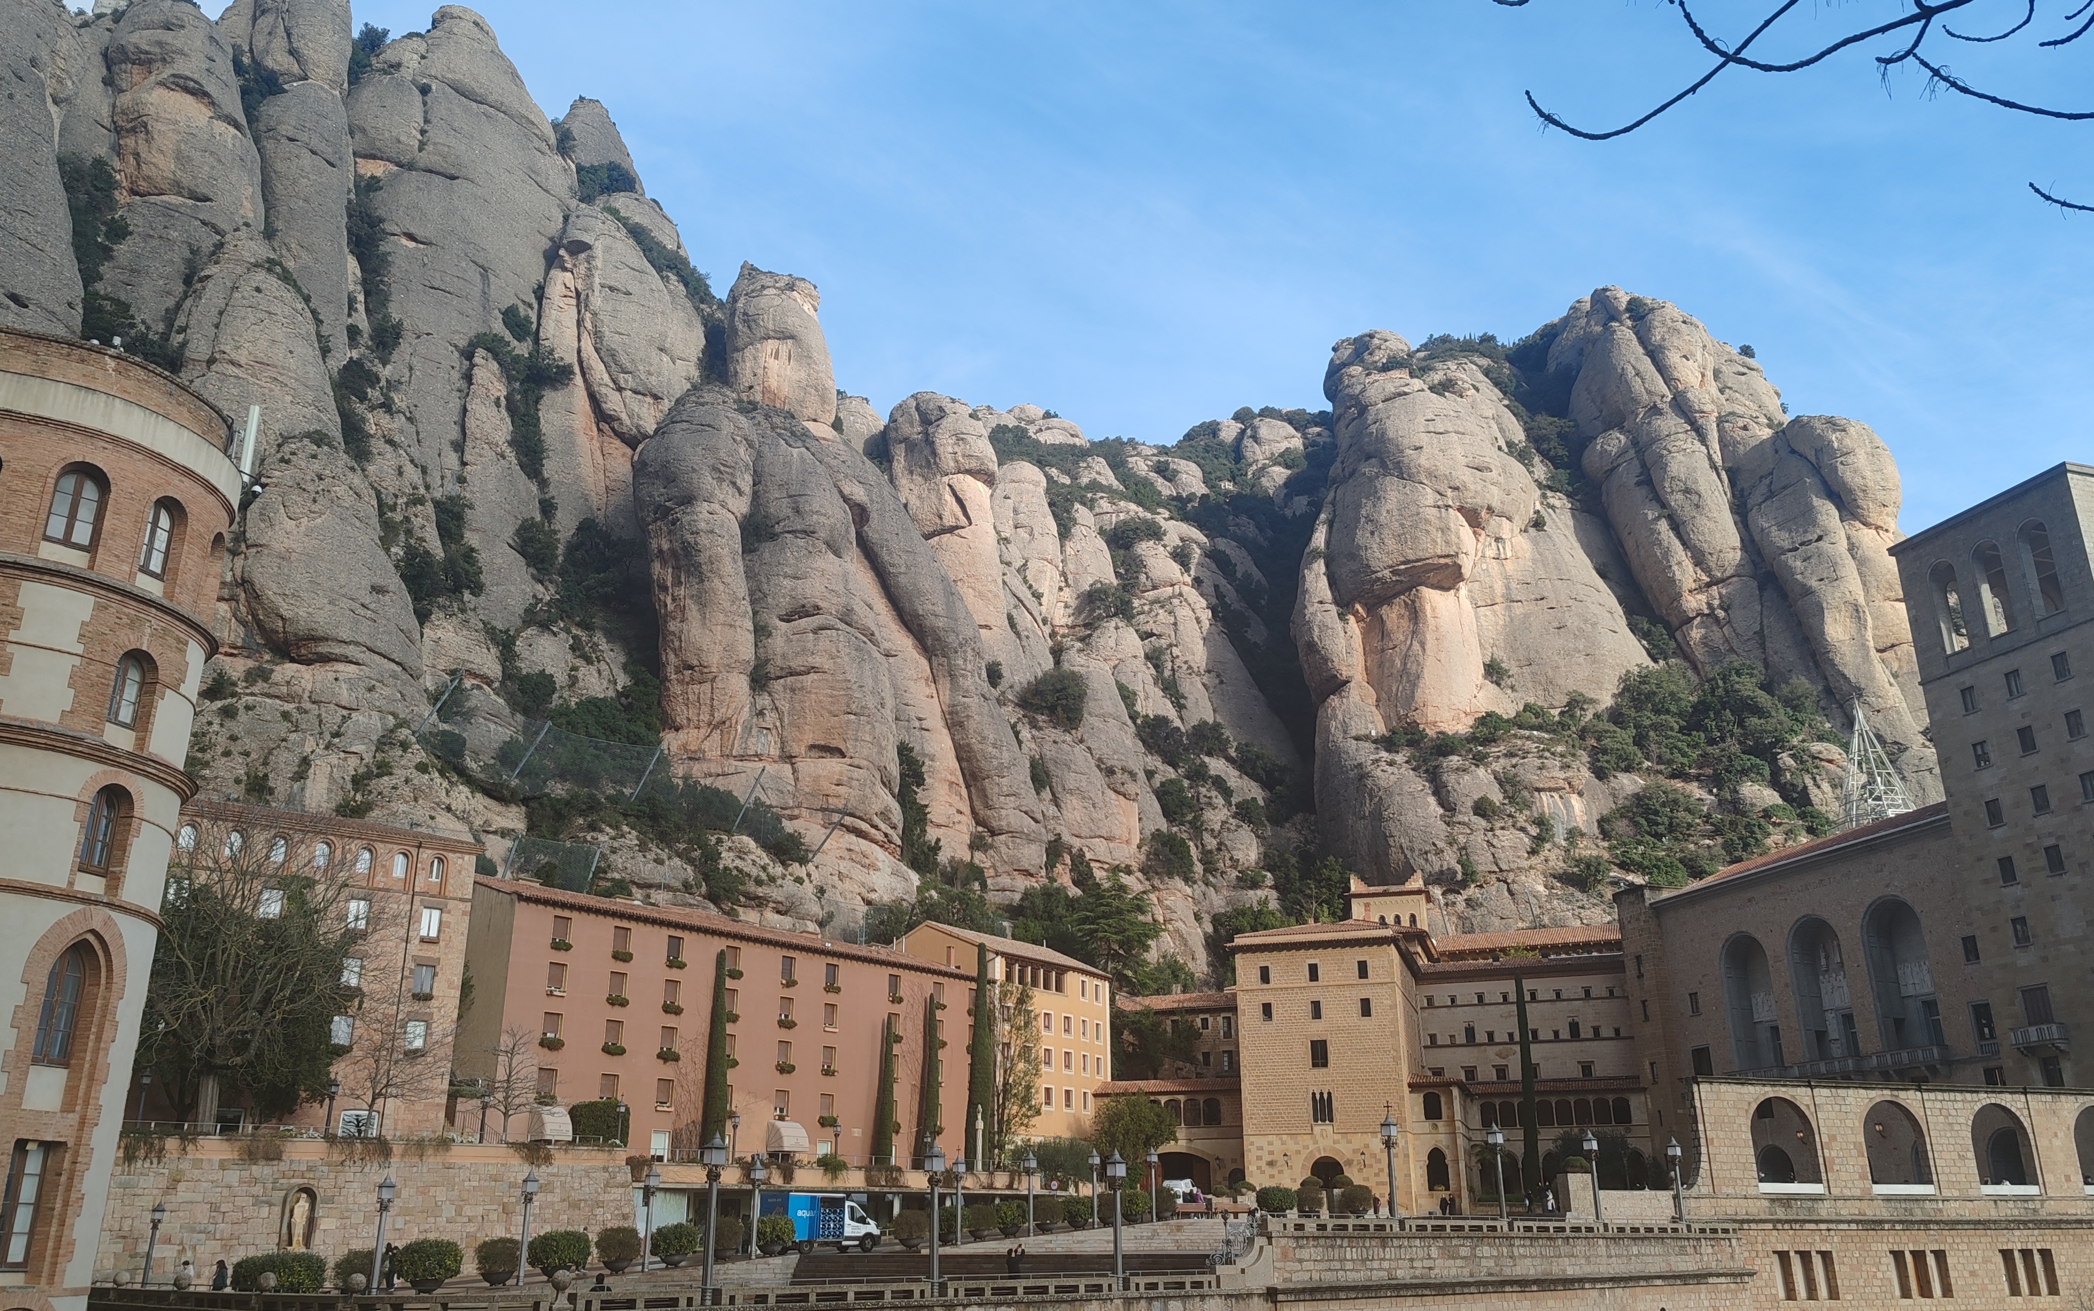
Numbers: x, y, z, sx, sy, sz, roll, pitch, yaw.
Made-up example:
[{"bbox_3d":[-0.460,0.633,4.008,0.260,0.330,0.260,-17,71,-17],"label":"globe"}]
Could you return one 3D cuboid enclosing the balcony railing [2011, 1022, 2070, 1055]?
[{"bbox_3d":[59.407,22.738,97.558,1.050,1.037,3.227,6,-21,-17],"label":"balcony railing"}]

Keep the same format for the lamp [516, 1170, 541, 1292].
[{"bbox_3d":[-19.738,21.741,61.978,0.520,4.200,0.520,-15,-25,34],"label":"lamp"}]

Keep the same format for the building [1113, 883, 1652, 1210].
[{"bbox_3d":[27.426,31.777,133.465,39.695,27.019,24.000,-7,-21,17],"label":"building"}]

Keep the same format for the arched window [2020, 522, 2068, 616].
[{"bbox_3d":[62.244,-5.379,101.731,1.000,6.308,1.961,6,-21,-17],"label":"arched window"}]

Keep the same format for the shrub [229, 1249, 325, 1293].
[{"bbox_3d":[-24.690,19.807,52.420,3.021,1.302,2.300,8,-21,-22],"label":"shrub"}]

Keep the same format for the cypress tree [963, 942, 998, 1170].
[{"bbox_3d":[-4.943,29.923,122.594,2.487,16.484,2.487,0,-20,0],"label":"cypress tree"}]

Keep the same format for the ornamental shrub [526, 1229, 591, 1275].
[{"bbox_3d":[-18.119,22.162,60.704,2.372,1.485,2.100,5,-20,-15],"label":"ornamental shrub"}]

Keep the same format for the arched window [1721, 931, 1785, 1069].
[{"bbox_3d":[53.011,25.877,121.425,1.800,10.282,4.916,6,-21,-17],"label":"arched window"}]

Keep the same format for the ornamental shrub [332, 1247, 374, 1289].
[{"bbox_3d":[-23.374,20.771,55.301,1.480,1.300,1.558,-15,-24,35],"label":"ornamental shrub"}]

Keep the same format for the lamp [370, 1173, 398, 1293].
[{"bbox_3d":[-23.633,20.610,58.017,0.520,4.200,0.520,-15,-25,34],"label":"lamp"}]

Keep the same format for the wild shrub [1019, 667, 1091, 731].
[{"bbox_3d":[0.930,6.047,232.190,9.200,8.400,8.000,-1,-20,0],"label":"wild shrub"}]

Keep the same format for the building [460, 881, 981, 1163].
[{"bbox_3d":[-22.967,28.076,116.390,11.500,16.693,44.647,-15,-24,35],"label":"building"}]

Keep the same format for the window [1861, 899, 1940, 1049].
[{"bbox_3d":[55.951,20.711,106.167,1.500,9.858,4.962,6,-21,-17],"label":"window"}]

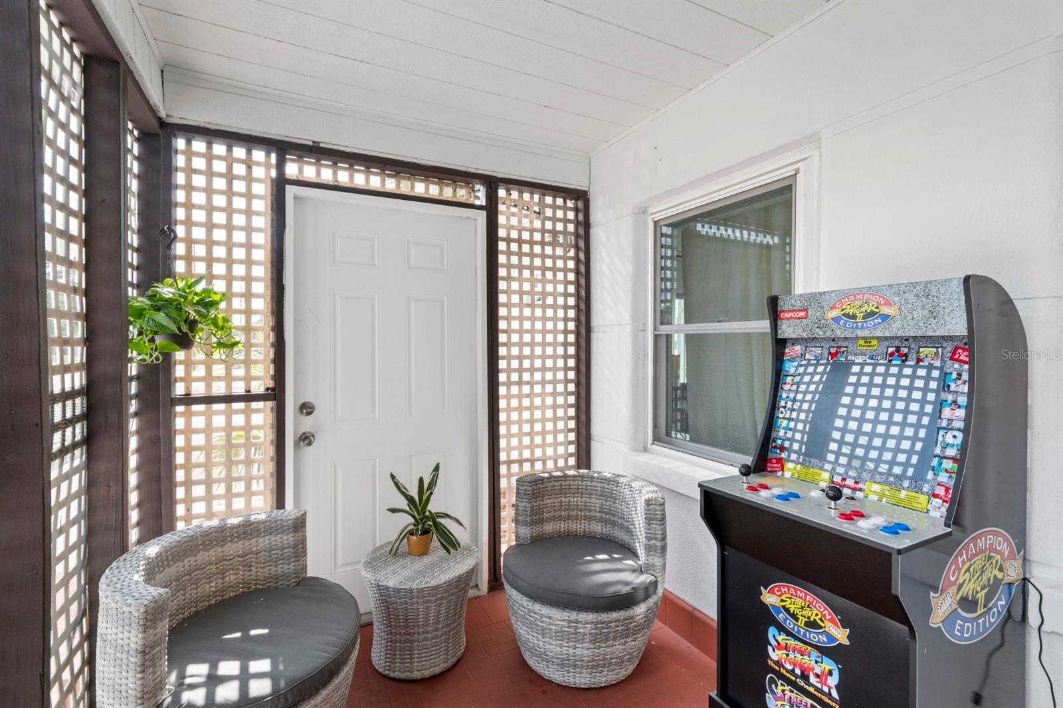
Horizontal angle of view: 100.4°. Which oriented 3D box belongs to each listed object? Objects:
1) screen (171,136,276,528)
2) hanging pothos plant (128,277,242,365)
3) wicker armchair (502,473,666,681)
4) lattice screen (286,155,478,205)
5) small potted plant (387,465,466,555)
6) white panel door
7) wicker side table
[{"bbox_3d":[-1.349,0.169,1.966,0.380,2.140,0.030,0,1,-24],"label":"screen"},{"bbox_3d":[-1.358,-0.129,1.721,0.360,0.310,0.320,-1,1,-38],"label":"hanging pothos plant"},{"bbox_3d":[0.227,0.956,1.940,0.700,0.690,0.700,0,1,22],"label":"wicker armchair"},{"bbox_3d":[-0.709,-0.857,2.240,0.940,0.150,0.030,0,1,-24],"label":"lattice screen"},{"bbox_3d":[-0.473,0.710,2.011,0.340,0.400,0.310,0,1,-24],"label":"small potted plant"},{"bbox_3d":[-0.717,0.274,2.298,0.910,2.040,0.050,0,1,-24],"label":"white panel door"},{"bbox_3d":[-0.492,1.105,1.973,0.480,0.390,0.480,0,1,-24],"label":"wicker side table"}]

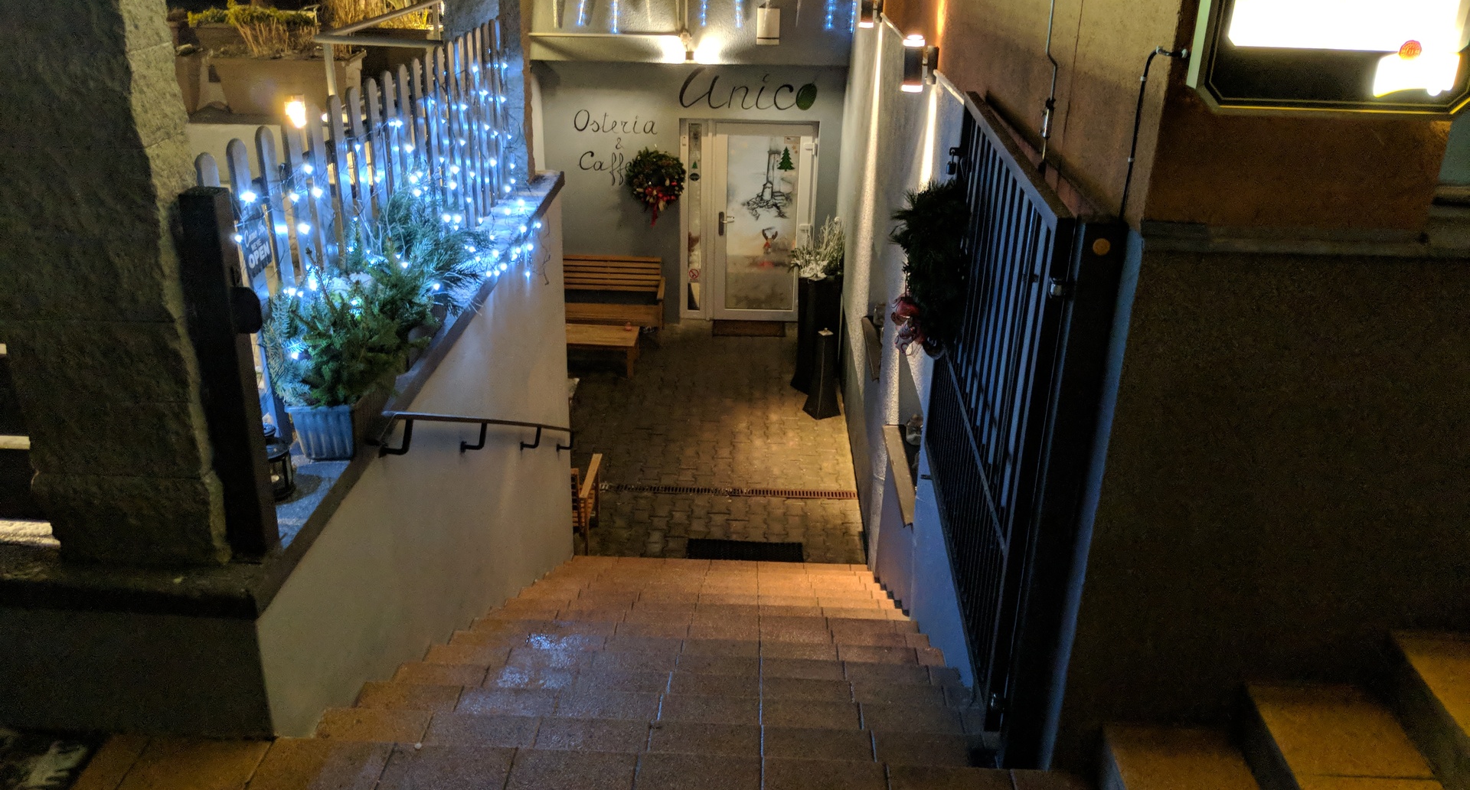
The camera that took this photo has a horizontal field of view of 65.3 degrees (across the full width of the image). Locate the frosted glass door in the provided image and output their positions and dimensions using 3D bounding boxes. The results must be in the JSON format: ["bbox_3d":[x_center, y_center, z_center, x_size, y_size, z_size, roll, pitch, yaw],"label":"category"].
[{"bbox_3d":[0.258,-1.734,11.927,1.000,2.070,0.080,2,23,1],"label":"frosted glass door"}]

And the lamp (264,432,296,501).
[{"bbox_3d":[-1.242,0.166,3.080,0.110,0.200,0.110,2,23,1],"label":"lamp"}]

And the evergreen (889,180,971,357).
[{"bbox_3d":[0.654,-0.433,3.929,0.200,0.630,0.560,3,23,3],"label":"evergreen"}]

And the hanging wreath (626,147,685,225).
[{"bbox_3d":[-0.787,-2.062,11.398,0.590,0.790,0.170,2,23,1],"label":"hanging wreath"}]

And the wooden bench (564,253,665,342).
[{"bbox_3d":[-1.303,-0.896,11.382,1.220,0.860,0.660,2,23,1],"label":"wooden bench"}]

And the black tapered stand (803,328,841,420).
[{"bbox_3d":[0.784,-0.188,10.019,0.245,0.750,0.245,-10,26,-26],"label":"black tapered stand"}]

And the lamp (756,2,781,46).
[{"bbox_3d":[0.302,-3.299,10.289,0.215,0.345,0.120,3,23,2],"label":"lamp"}]

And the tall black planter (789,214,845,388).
[{"bbox_3d":[0.755,-0.806,10.382,0.390,1.600,0.390,-11,26,-26],"label":"tall black planter"}]

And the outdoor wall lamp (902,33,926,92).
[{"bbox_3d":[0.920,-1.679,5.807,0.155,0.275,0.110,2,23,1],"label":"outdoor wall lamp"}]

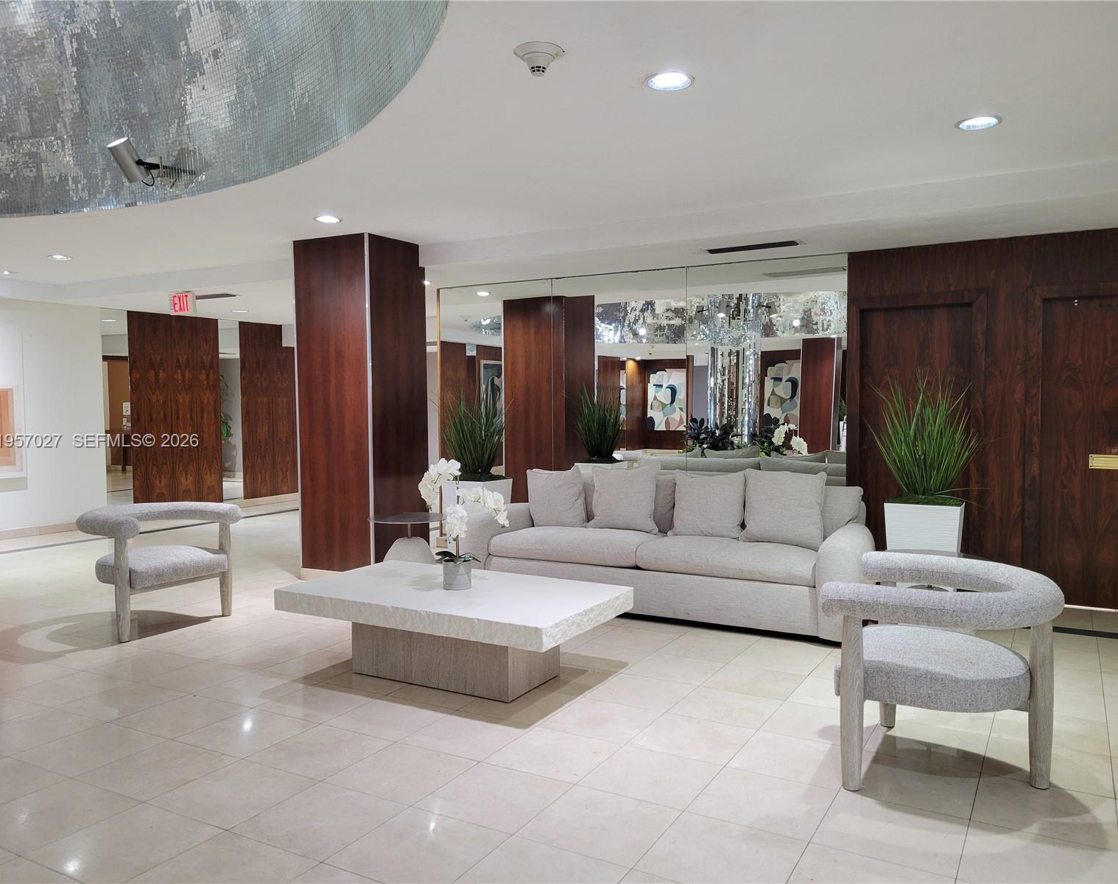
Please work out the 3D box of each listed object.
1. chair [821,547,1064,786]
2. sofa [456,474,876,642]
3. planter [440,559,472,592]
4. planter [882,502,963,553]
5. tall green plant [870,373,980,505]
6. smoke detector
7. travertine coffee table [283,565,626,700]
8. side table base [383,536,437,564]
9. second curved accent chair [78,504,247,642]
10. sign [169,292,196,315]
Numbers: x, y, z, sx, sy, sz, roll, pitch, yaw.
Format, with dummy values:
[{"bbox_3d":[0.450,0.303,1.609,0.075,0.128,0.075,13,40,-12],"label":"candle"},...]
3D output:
[{"bbox_3d":[1.405,0.827,3.206,0.736,0.716,0.807,1,3,30],"label":"chair"},{"bbox_3d":[0.670,0.632,5.797,2.596,0.874,0.915,1,3,30],"label":"sofa"},{"bbox_3d":[-0.500,0.657,4.367,0.141,0.126,0.141,0,3,0],"label":"planter"},{"bbox_3d":[2.098,0.713,5.089,0.400,0.756,0.400,1,3,30],"label":"planter"},{"bbox_3d":[2.091,-0.036,5.054,0.610,0.750,0.600,1,3,30],"label":"tall green plant"},{"bbox_3d":[-0.068,-1.300,3.044,0.165,0.080,0.165,0,3,0],"label":"smoke detector"},{"bbox_3d":[-0.520,0.934,4.354,1.554,0.425,0.843,1,3,30],"label":"travertine coffee table"},{"bbox_3d":[-1.036,0.862,6.137,0.500,0.400,0.500,1,3,30],"label":"side table base"},{"bbox_3d":[-2.460,0.755,5.413,0.740,0.716,0.807,1,3,30],"label":"second curved accent chair"},{"bbox_3d":[-3.548,-1.307,8.350,0.315,0.200,0.060,1,3,30],"label":"sign"}]

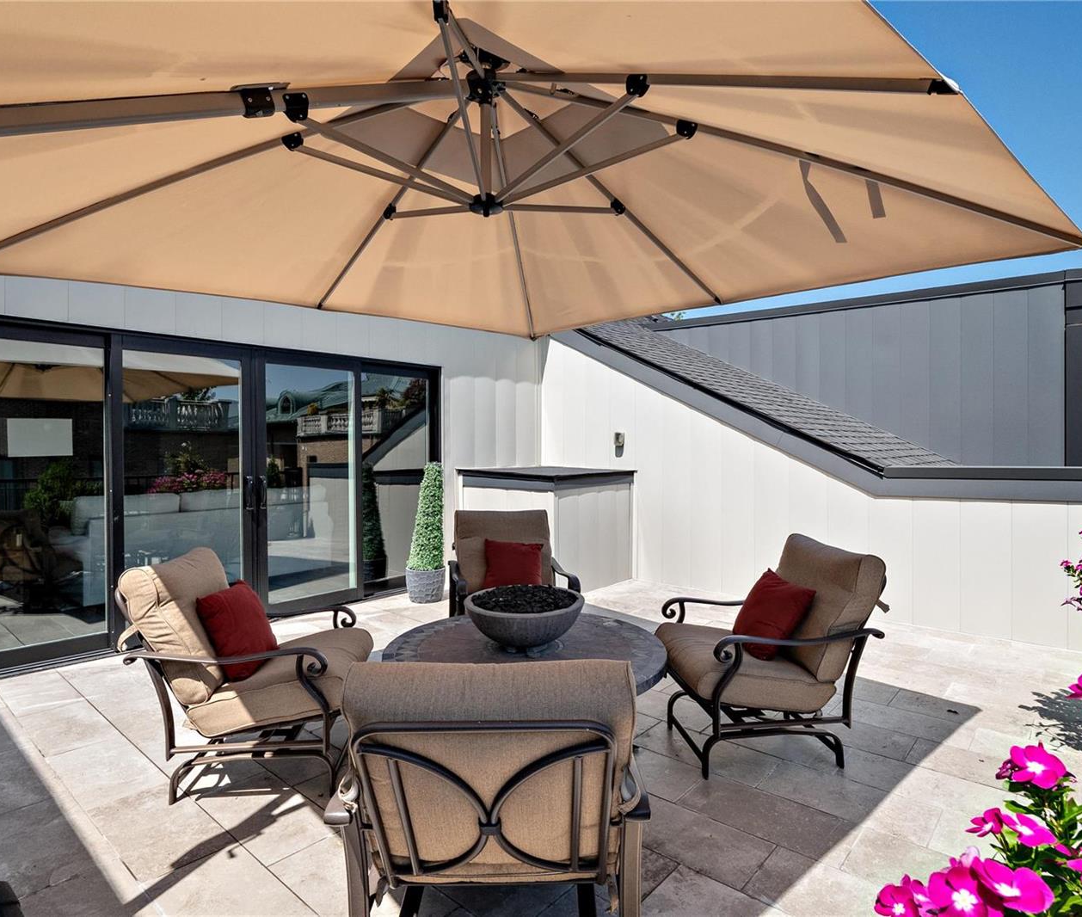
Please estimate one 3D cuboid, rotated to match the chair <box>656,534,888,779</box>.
[{"bbox_3d":[0.998,0.834,2.760,0.870,0.920,0.700,0,1,-7],"label":"chair"}]

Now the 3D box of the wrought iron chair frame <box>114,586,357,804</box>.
[{"bbox_3d":[-1.217,0.907,2.571,0.810,0.800,0.700,0,1,-6],"label":"wrought iron chair frame"}]

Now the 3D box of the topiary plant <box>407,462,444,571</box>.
[{"bbox_3d":[-1.044,0.520,5.550,0.335,0.980,0.335,0,1,0],"label":"topiary plant"}]

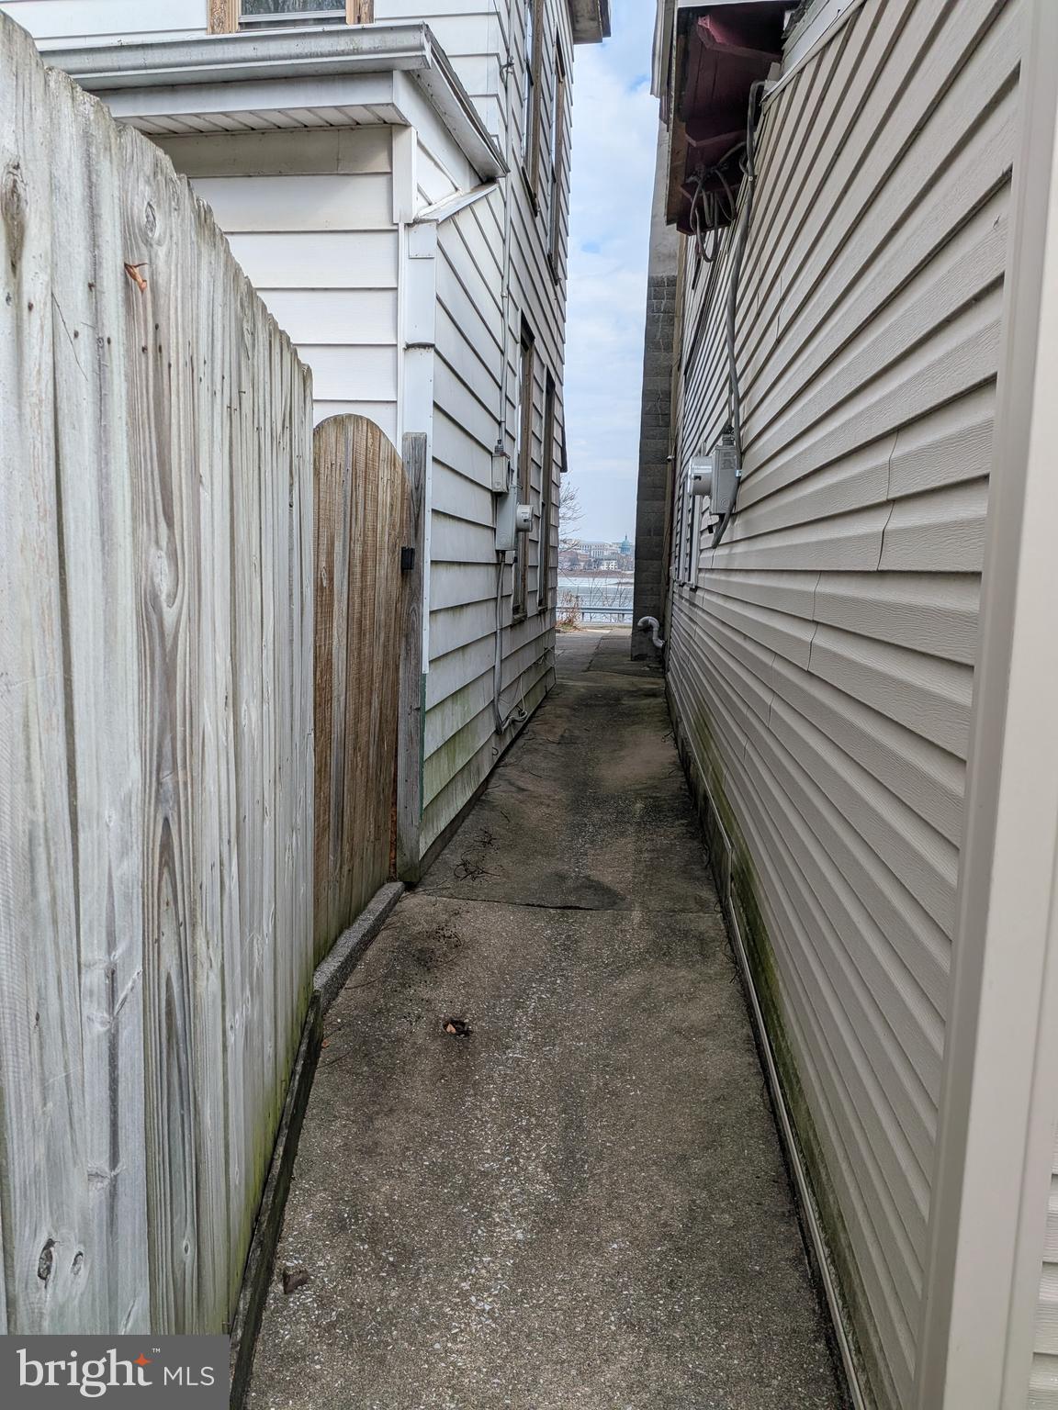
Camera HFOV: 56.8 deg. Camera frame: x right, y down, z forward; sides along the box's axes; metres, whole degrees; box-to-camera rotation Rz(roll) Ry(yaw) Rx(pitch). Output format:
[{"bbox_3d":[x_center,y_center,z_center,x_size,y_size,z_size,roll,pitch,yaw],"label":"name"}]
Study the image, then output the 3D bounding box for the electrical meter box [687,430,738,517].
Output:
[{"bbox_3d":[0.833,-1.018,4.393,0.187,0.338,0.205,2,8,6],"label":"electrical meter box"}]

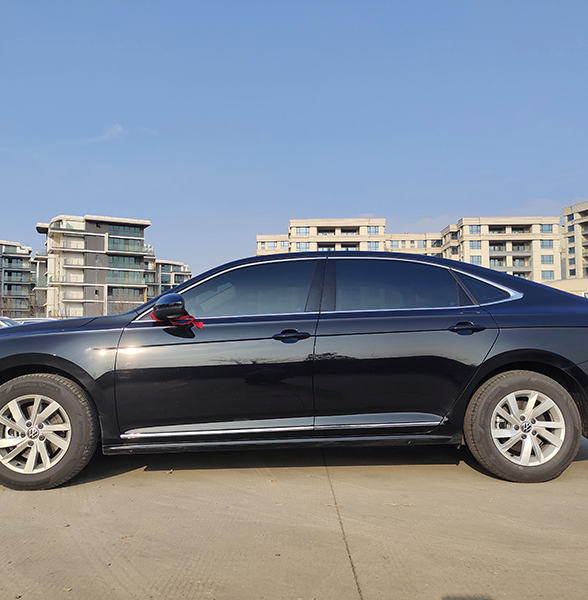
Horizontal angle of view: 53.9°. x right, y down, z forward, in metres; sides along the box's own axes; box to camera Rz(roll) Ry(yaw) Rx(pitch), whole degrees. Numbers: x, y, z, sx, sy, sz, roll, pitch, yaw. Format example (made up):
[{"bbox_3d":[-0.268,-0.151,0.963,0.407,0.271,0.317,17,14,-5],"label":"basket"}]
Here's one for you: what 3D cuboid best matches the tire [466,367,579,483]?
[{"bbox_3d":[1.376,0.757,3.504,0.660,0.655,0.220,0,-4,-2],"label":"tire"}]

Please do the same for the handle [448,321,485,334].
[{"bbox_3d":[1.023,0.163,3.412,0.215,0.075,0.055,0,-4,-2],"label":"handle"}]

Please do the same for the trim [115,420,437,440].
[{"bbox_3d":[-0.060,0.747,3.324,1.860,0.075,0.035,0,-4,-2],"label":"trim"}]

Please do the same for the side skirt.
[{"bbox_3d":[-0.055,0.840,3.368,2.080,0.085,0.110,0,-4,-2],"label":"side skirt"}]

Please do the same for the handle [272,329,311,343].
[{"bbox_3d":[-0.015,0.206,3.360,0.215,0.075,0.055,0,-4,-2],"label":"handle"}]

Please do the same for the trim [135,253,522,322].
[{"bbox_3d":[0.236,-0.077,3.559,2.350,0.450,0.240,0,-4,-2],"label":"trim"}]

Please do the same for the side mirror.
[{"bbox_3d":[-0.708,0.055,3.280,0.180,0.175,0.230,0,-4,-2],"label":"side mirror"}]

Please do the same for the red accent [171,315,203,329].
[{"bbox_3d":[-0.608,0.120,3.290,0.180,0.080,0.120,0,-4,-2],"label":"red accent"}]

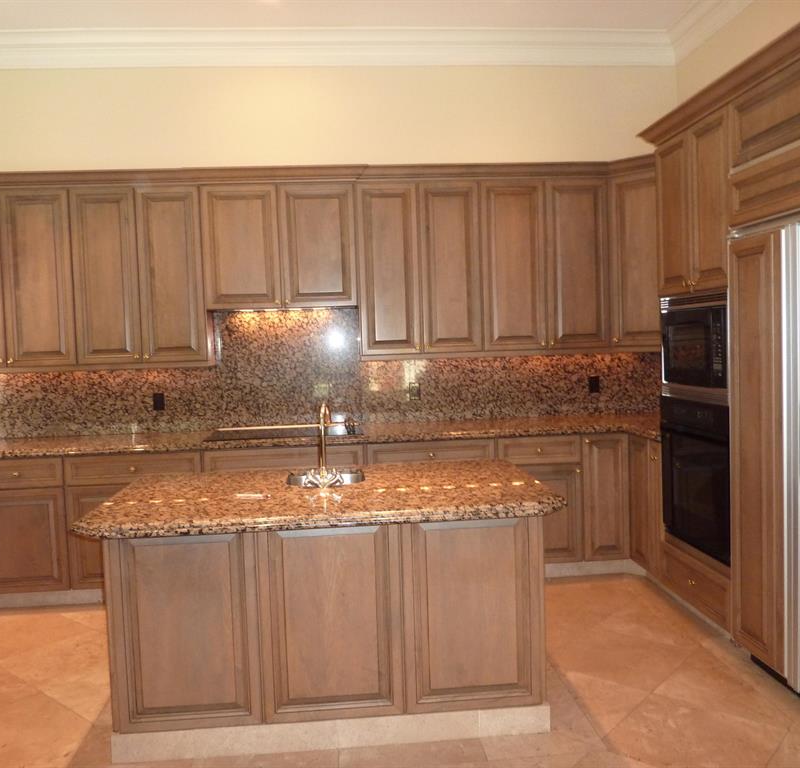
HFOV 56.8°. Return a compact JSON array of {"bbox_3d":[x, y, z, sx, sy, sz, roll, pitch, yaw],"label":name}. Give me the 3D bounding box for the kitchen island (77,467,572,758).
[{"bbox_3d":[-0.264,0.841,2.871,1.630,0.902,0.888,-2,3,-4],"label":"kitchen island"}]

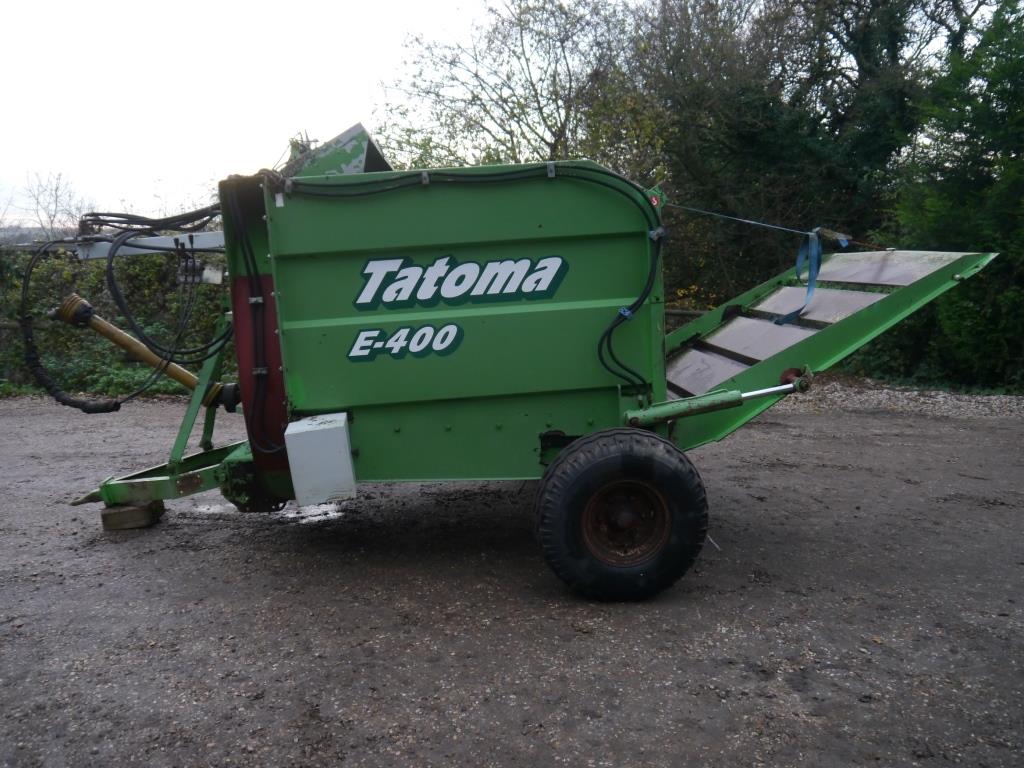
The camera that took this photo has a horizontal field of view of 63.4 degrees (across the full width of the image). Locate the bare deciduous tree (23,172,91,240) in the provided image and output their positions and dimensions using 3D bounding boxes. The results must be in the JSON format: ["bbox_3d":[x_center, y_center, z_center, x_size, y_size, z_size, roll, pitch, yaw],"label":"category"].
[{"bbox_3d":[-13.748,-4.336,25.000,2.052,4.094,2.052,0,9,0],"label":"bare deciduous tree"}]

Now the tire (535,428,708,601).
[{"bbox_3d":[0.528,0.635,3.995,0.819,0.819,0.279,-4,9,-3],"label":"tire"}]

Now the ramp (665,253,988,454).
[{"bbox_3d":[1.532,-0.282,4.980,1.955,0.284,1.686,-28,9,1],"label":"ramp"}]

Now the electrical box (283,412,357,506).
[{"bbox_3d":[-0.874,0.354,3.882,0.264,0.335,0.284,-7,9,-3],"label":"electrical box"}]

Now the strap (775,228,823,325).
[{"bbox_3d":[1.712,-0.642,4.950,0.287,0.574,0.150,-1,9,-4],"label":"strap"}]

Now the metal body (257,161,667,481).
[{"bbox_3d":[-0.243,-0.402,4.820,1.872,1.499,1.705,-4,9,-3],"label":"metal body"}]

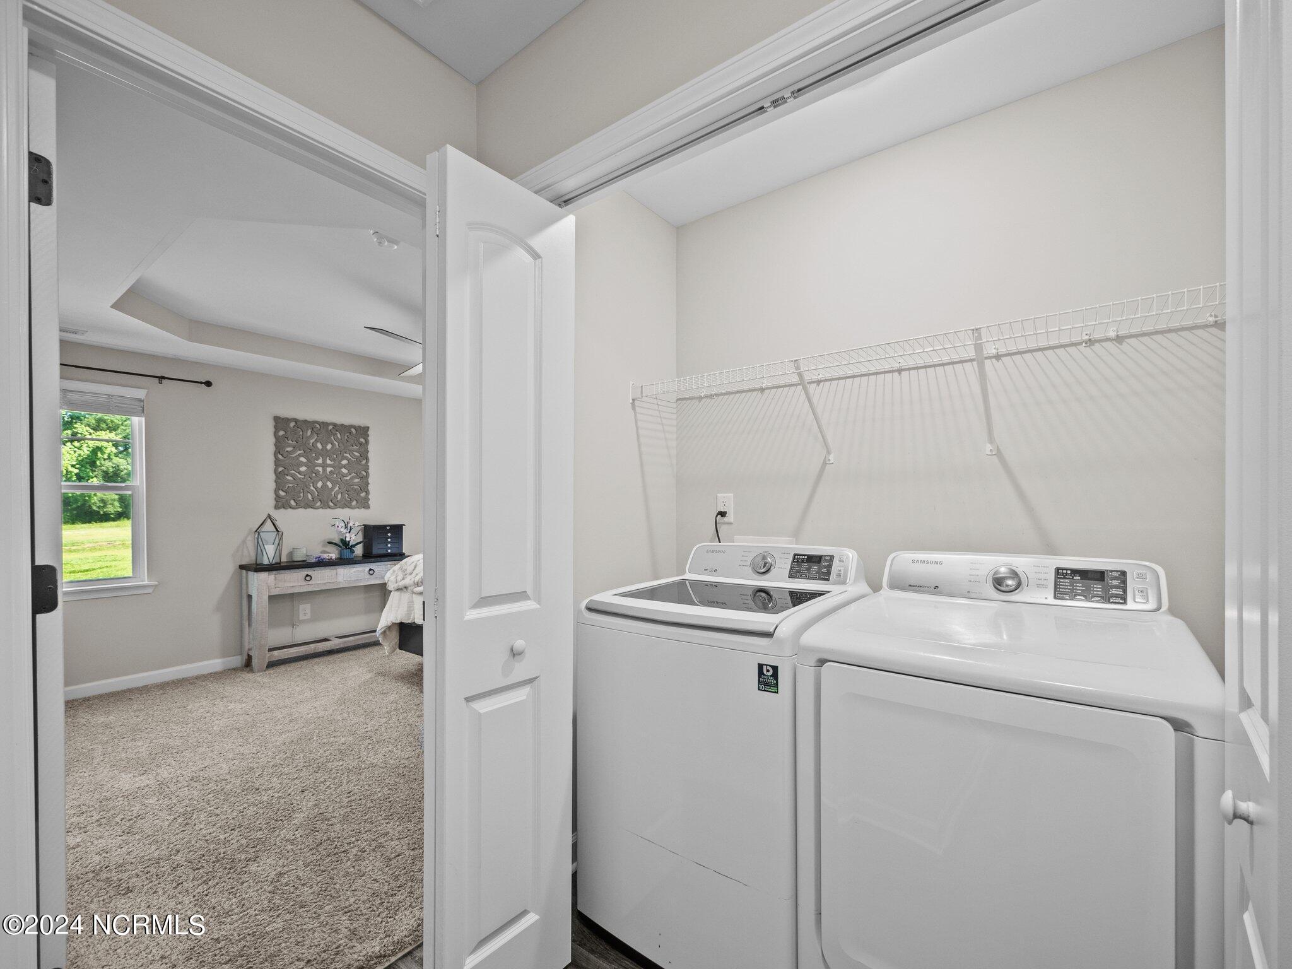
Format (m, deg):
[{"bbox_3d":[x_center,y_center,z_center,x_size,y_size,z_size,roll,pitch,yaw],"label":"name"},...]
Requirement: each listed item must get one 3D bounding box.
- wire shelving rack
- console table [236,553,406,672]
[{"bbox_3d":[0.729,-0.243,1.585,1.737,0.310,0.320,-1,-2,37],"label":"wire shelving rack"},{"bbox_3d":[-2.622,1.012,4.380,0.370,0.760,1.180,-1,-2,38],"label":"console table"}]

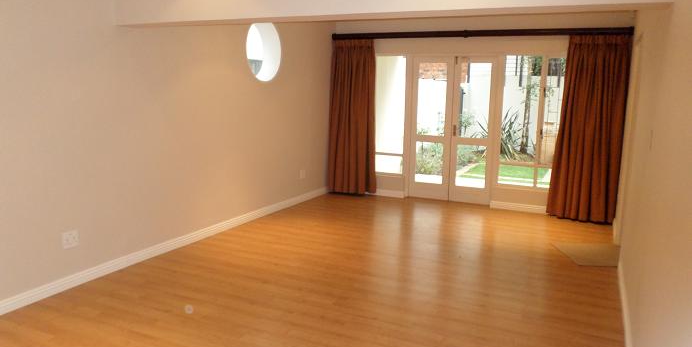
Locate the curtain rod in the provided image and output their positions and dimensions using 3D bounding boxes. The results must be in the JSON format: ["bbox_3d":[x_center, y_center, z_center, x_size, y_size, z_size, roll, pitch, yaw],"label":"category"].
[{"bbox_3d":[1.564,-1.811,6.463,3.808,0.080,0.080,5,11,23],"label":"curtain rod"}]

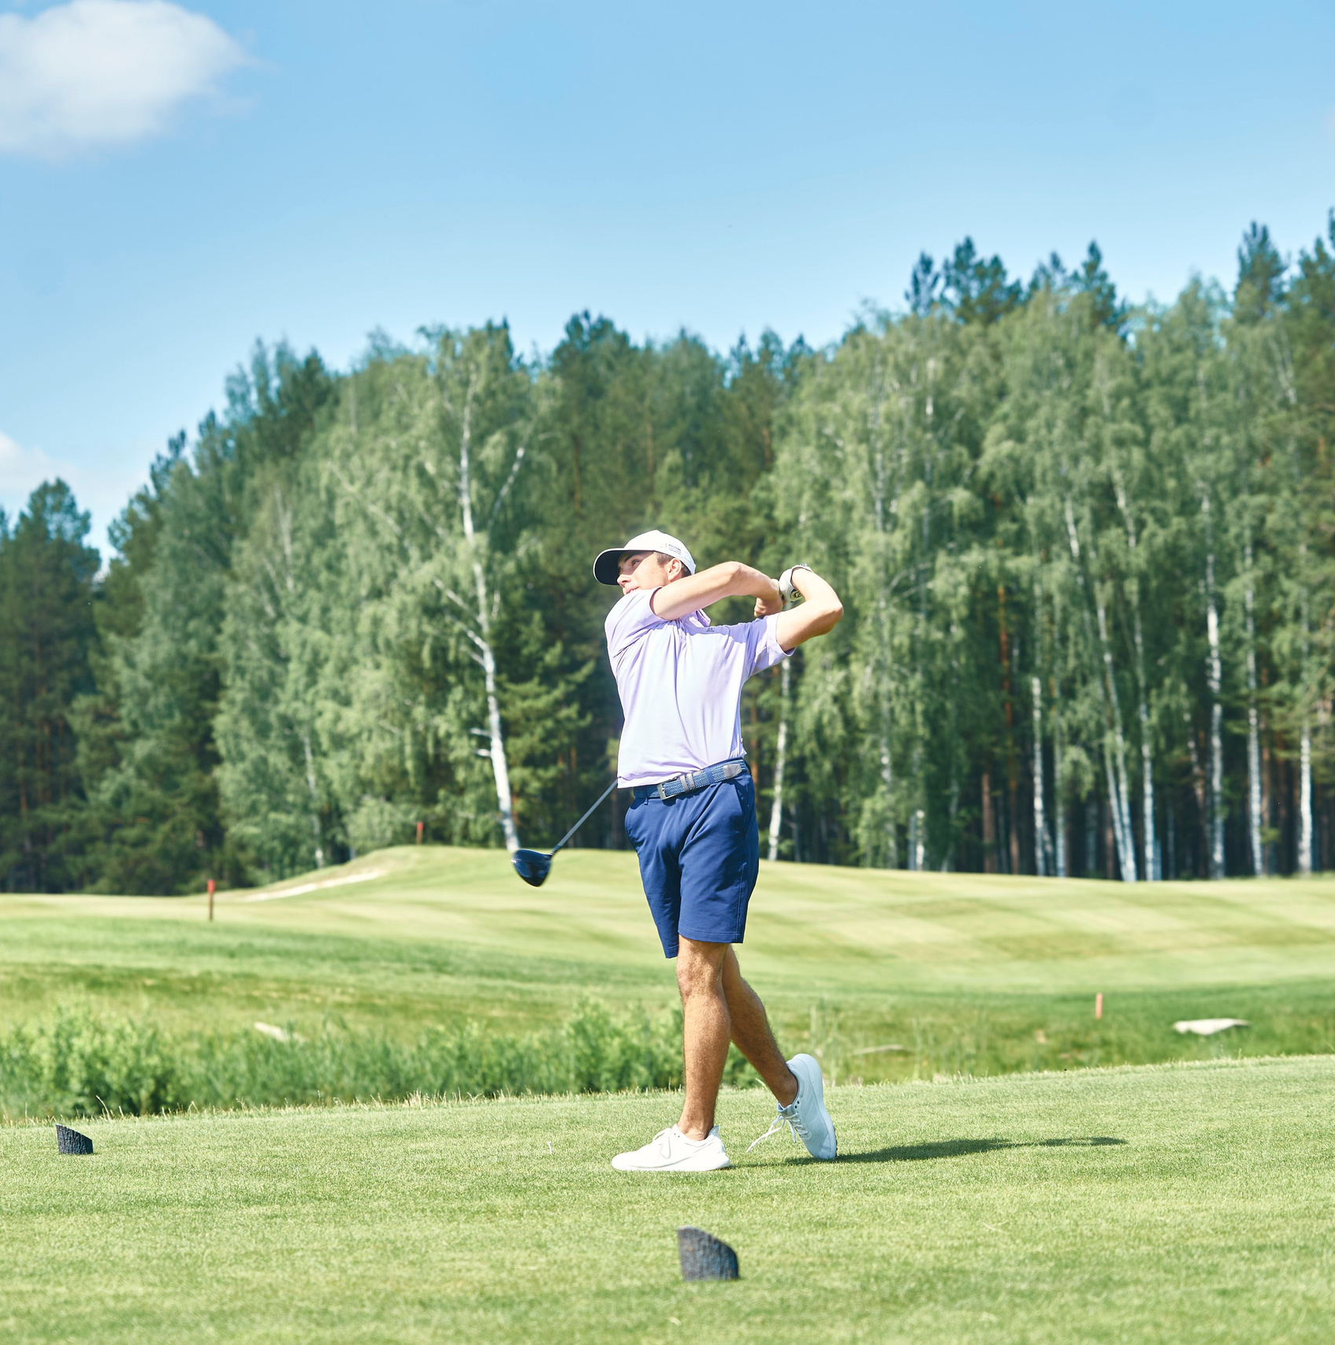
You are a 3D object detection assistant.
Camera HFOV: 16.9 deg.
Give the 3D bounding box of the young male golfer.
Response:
[{"bbox_3d":[0.140,0.488,12.300,0.630,1.750,0.580,-2,-4,31],"label":"young male golfer"}]

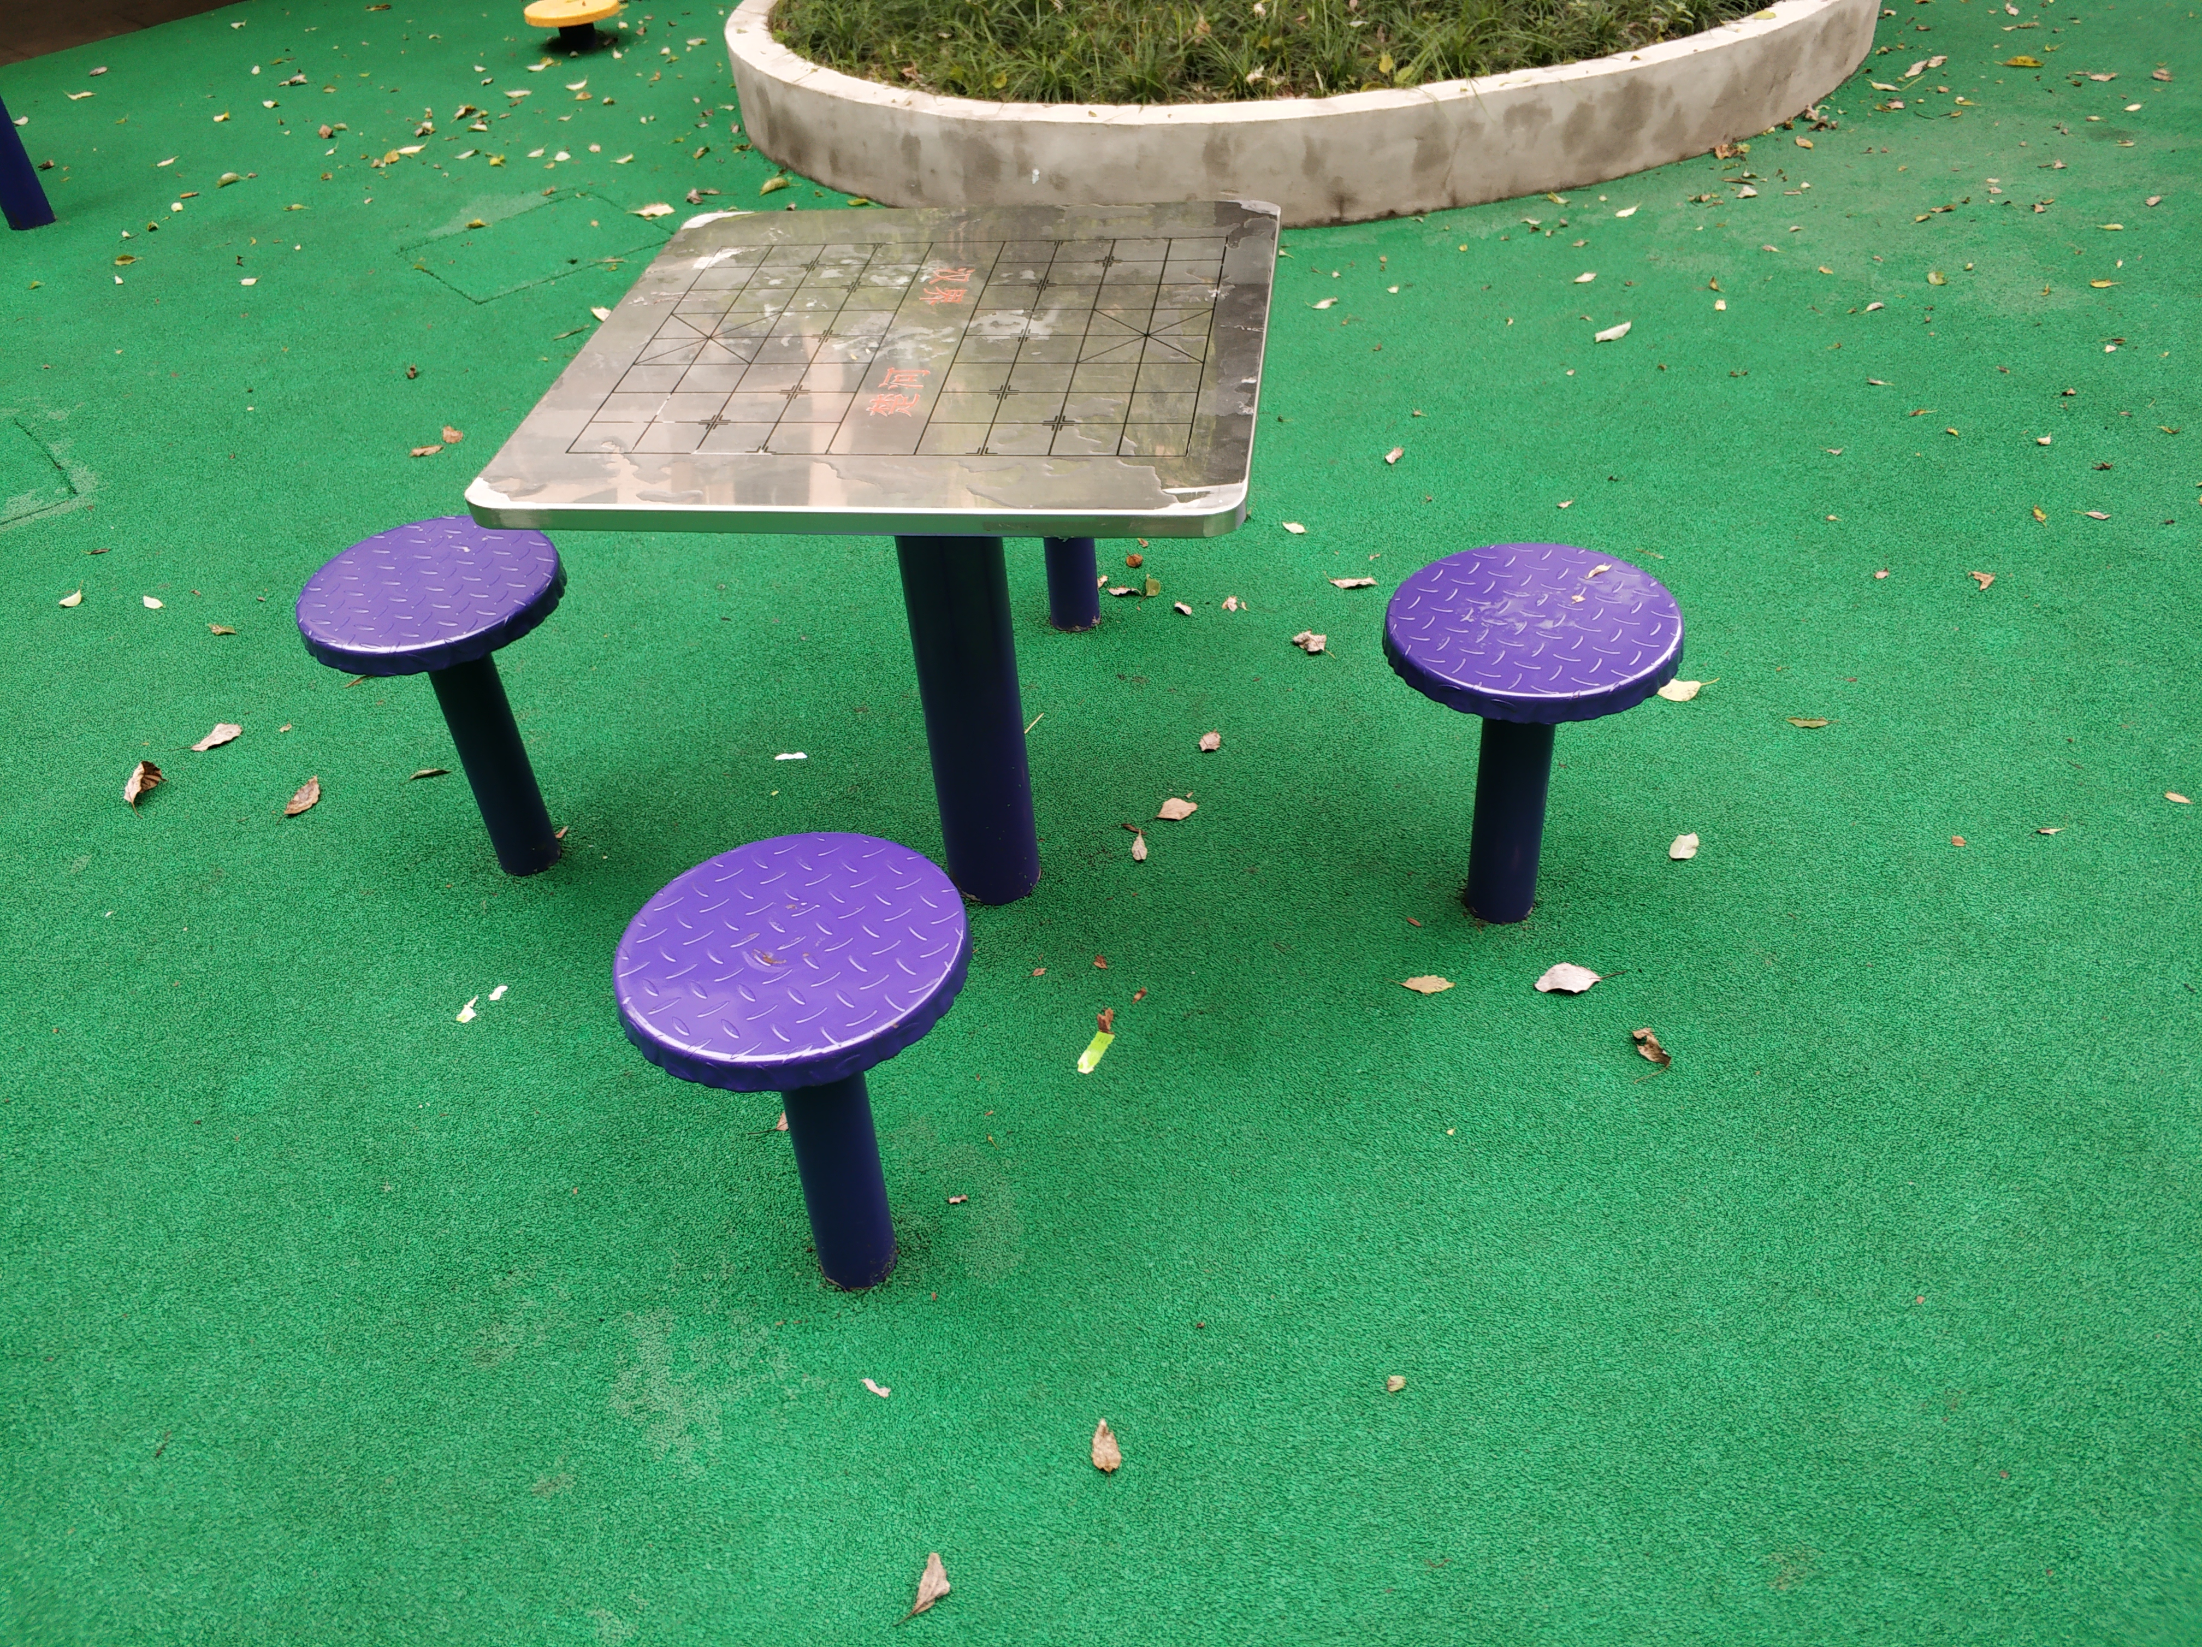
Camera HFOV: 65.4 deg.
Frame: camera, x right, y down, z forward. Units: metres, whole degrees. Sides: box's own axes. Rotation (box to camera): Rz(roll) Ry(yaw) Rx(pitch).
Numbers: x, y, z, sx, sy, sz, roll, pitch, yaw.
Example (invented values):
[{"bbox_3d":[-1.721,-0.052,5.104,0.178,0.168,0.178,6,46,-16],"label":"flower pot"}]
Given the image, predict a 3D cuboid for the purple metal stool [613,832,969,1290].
[{"bbox_3d":[-0.254,0.276,1.617,0.310,0.434,0.310,-5,40,0],"label":"purple metal stool"}]

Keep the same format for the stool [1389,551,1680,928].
[{"bbox_3d":[0.476,-0.062,1.965,0.310,0.427,0.310,-5,40,0],"label":"stool"}]

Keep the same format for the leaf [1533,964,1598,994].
[{"bbox_3d":[0.545,0.181,2.002,0.079,0.016,0.045,-7,40,-3],"label":"leaf"}]

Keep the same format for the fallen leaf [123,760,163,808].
[{"bbox_3d":[-1.368,-0.055,2.453,0.039,0.030,0.059,17,45,23],"label":"fallen leaf"}]

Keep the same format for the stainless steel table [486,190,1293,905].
[{"bbox_3d":[-0.160,-0.213,1.977,0.699,0.736,0.693,2,41,8],"label":"stainless steel table"}]

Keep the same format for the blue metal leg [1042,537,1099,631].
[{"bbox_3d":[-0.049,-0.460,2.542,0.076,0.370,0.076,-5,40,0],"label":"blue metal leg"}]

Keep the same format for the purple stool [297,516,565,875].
[{"bbox_3d":[-0.782,-0.116,2.183,0.310,0.438,0.310,-5,40,0],"label":"purple stool"}]

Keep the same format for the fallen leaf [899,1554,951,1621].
[{"bbox_3d":[-0.146,0.668,1.494,0.030,0.014,0.064,13,43,19],"label":"fallen leaf"}]

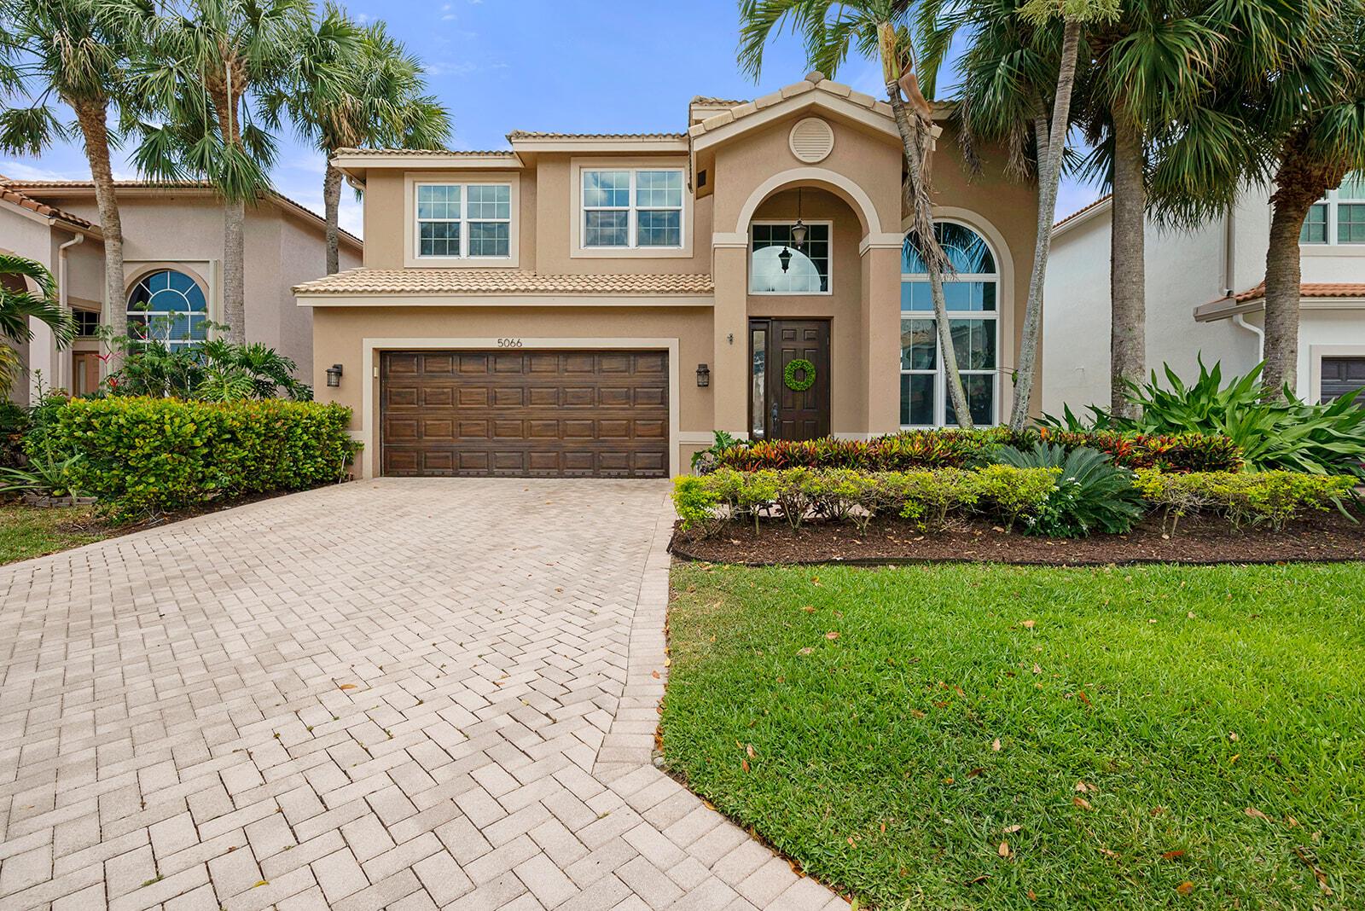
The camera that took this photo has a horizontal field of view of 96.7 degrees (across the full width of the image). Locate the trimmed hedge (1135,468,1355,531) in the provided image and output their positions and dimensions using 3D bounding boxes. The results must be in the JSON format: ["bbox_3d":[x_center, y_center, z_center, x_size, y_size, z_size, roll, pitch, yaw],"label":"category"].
[{"bbox_3d":[5.620,0.440,6.100,2.150,0.660,0.750,0,0,0],"label":"trimmed hedge"}]

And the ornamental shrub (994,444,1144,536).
[{"bbox_3d":[4.020,0.320,6.250,1.380,0.900,1.350,0,0,0],"label":"ornamental shrub"}]

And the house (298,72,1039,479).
[{"bbox_3d":[0.000,-3.300,15.500,12.600,7.300,12.000,0,0,0],"label":"house"}]

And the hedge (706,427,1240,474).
[{"bbox_3d":[3.270,0.180,6.950,5.900,1.000,0.950,0,0,0],"label":"hedge"}]

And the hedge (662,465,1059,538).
[{"bbox_3d":[1.820,0.445,6.050,3.800,0.660,0.750,0,0,0],"label":"hedge"}]

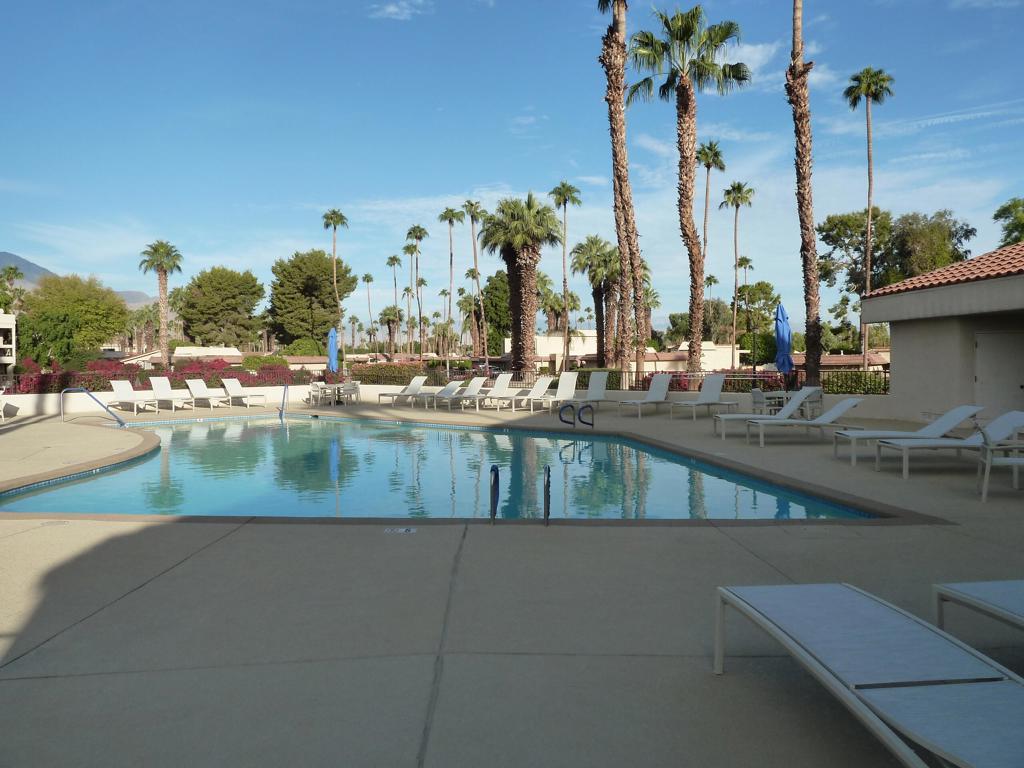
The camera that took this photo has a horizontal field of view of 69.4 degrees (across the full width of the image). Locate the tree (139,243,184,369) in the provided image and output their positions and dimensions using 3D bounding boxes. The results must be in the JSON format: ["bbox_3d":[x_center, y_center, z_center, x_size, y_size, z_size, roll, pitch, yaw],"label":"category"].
[{"bbox_3d":[-33.272,-6.909,69.835,4.200,13.340,4.200,0,2,0],"label":"tree"}]

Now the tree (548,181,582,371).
[{"bbox_3d":[5.498,-10.799,75.695,3.400,20.219,3.400,0,2,0],"label":"tree"}]

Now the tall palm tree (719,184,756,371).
[{"bbox_3d":[17.569,-7.946,57.791,2.900,15.820,2.800,0,2,0],"label":"tall palm tree"}]

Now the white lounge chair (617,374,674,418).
[{"bbox_3d":[3.743,0.351,20.185,1.800,1.080,0.640,-2,2,-45],"label":"white lounge chair"}]

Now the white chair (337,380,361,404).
[{"bbox_3d":[-5.594,0.286,25.322,0.640,0.860,0.620,2,2,41],"label":"white chair"}]

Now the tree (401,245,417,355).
[{"bbox_3d":[-17.326,-12.929,124.652,2.800,21.966,2.800,0,2,0],"label":"tree"}]

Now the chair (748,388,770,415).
[{"bbox_3d":[6.381,0.525,18.789,0.620,0.820,0.580,0,2,-14],"label":"chair"}]

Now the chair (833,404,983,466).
[{"bbox_3d":[5.788,0.729,10.868,1.880,0.840,0.640,0,2,-2],"label":"chair"}]

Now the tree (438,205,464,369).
[{"bbox_3d":[-6.071,-8.832,72.779,2.750,16.800,2.750,0,2,0],"label":"tree"}]

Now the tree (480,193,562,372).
[{"bbox_3d":[0.622,-5.780,45.840,4.900,12.120,4.400,0,2,0],"label":"tree"}]

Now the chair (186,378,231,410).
[{"bbox_3d":[-9.495,0.340,23.017,1.960,0.898,0.640,2,2,42],"label":"chair"}]

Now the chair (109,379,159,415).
[{"bbox_3d":[-10.850,0.390,21.122,1.960,0.919,0.640,2,2,41],"label":"chair"}]

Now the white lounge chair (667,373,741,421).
[{"bbox_3d":[5.033,0.362,19.260,1.960,1.092,0.640,-2,2,-42],"label":"white lounge chair"}]

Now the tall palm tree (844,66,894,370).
[{"bbox_3d":[20.759,-8.950,42.755,2.900,18.620,2.900,0,2,0],"label":"tall palm tree"}]

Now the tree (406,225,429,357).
[{"bbox_3d":[-12.779,-11.266,99.726,3.000,20.600,3.000,0,2,0],"label":"tree"}]

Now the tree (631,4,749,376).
[{"bbox_3d":[7.357,-7.589,30.802,5.000,16.470,5.000,0,2,0],"label":"tree"}]

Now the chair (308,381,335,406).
[{"bbox_3d":[-6.637,0.329,25.319,0.620,0.840,0.600,-1,2,-30],"label":"chair"}]

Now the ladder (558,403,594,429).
[{"bbox_3d":[1.480,0.710,16.388,0.540,0.580,0.660,1,2,28],"label":"ladder"}]

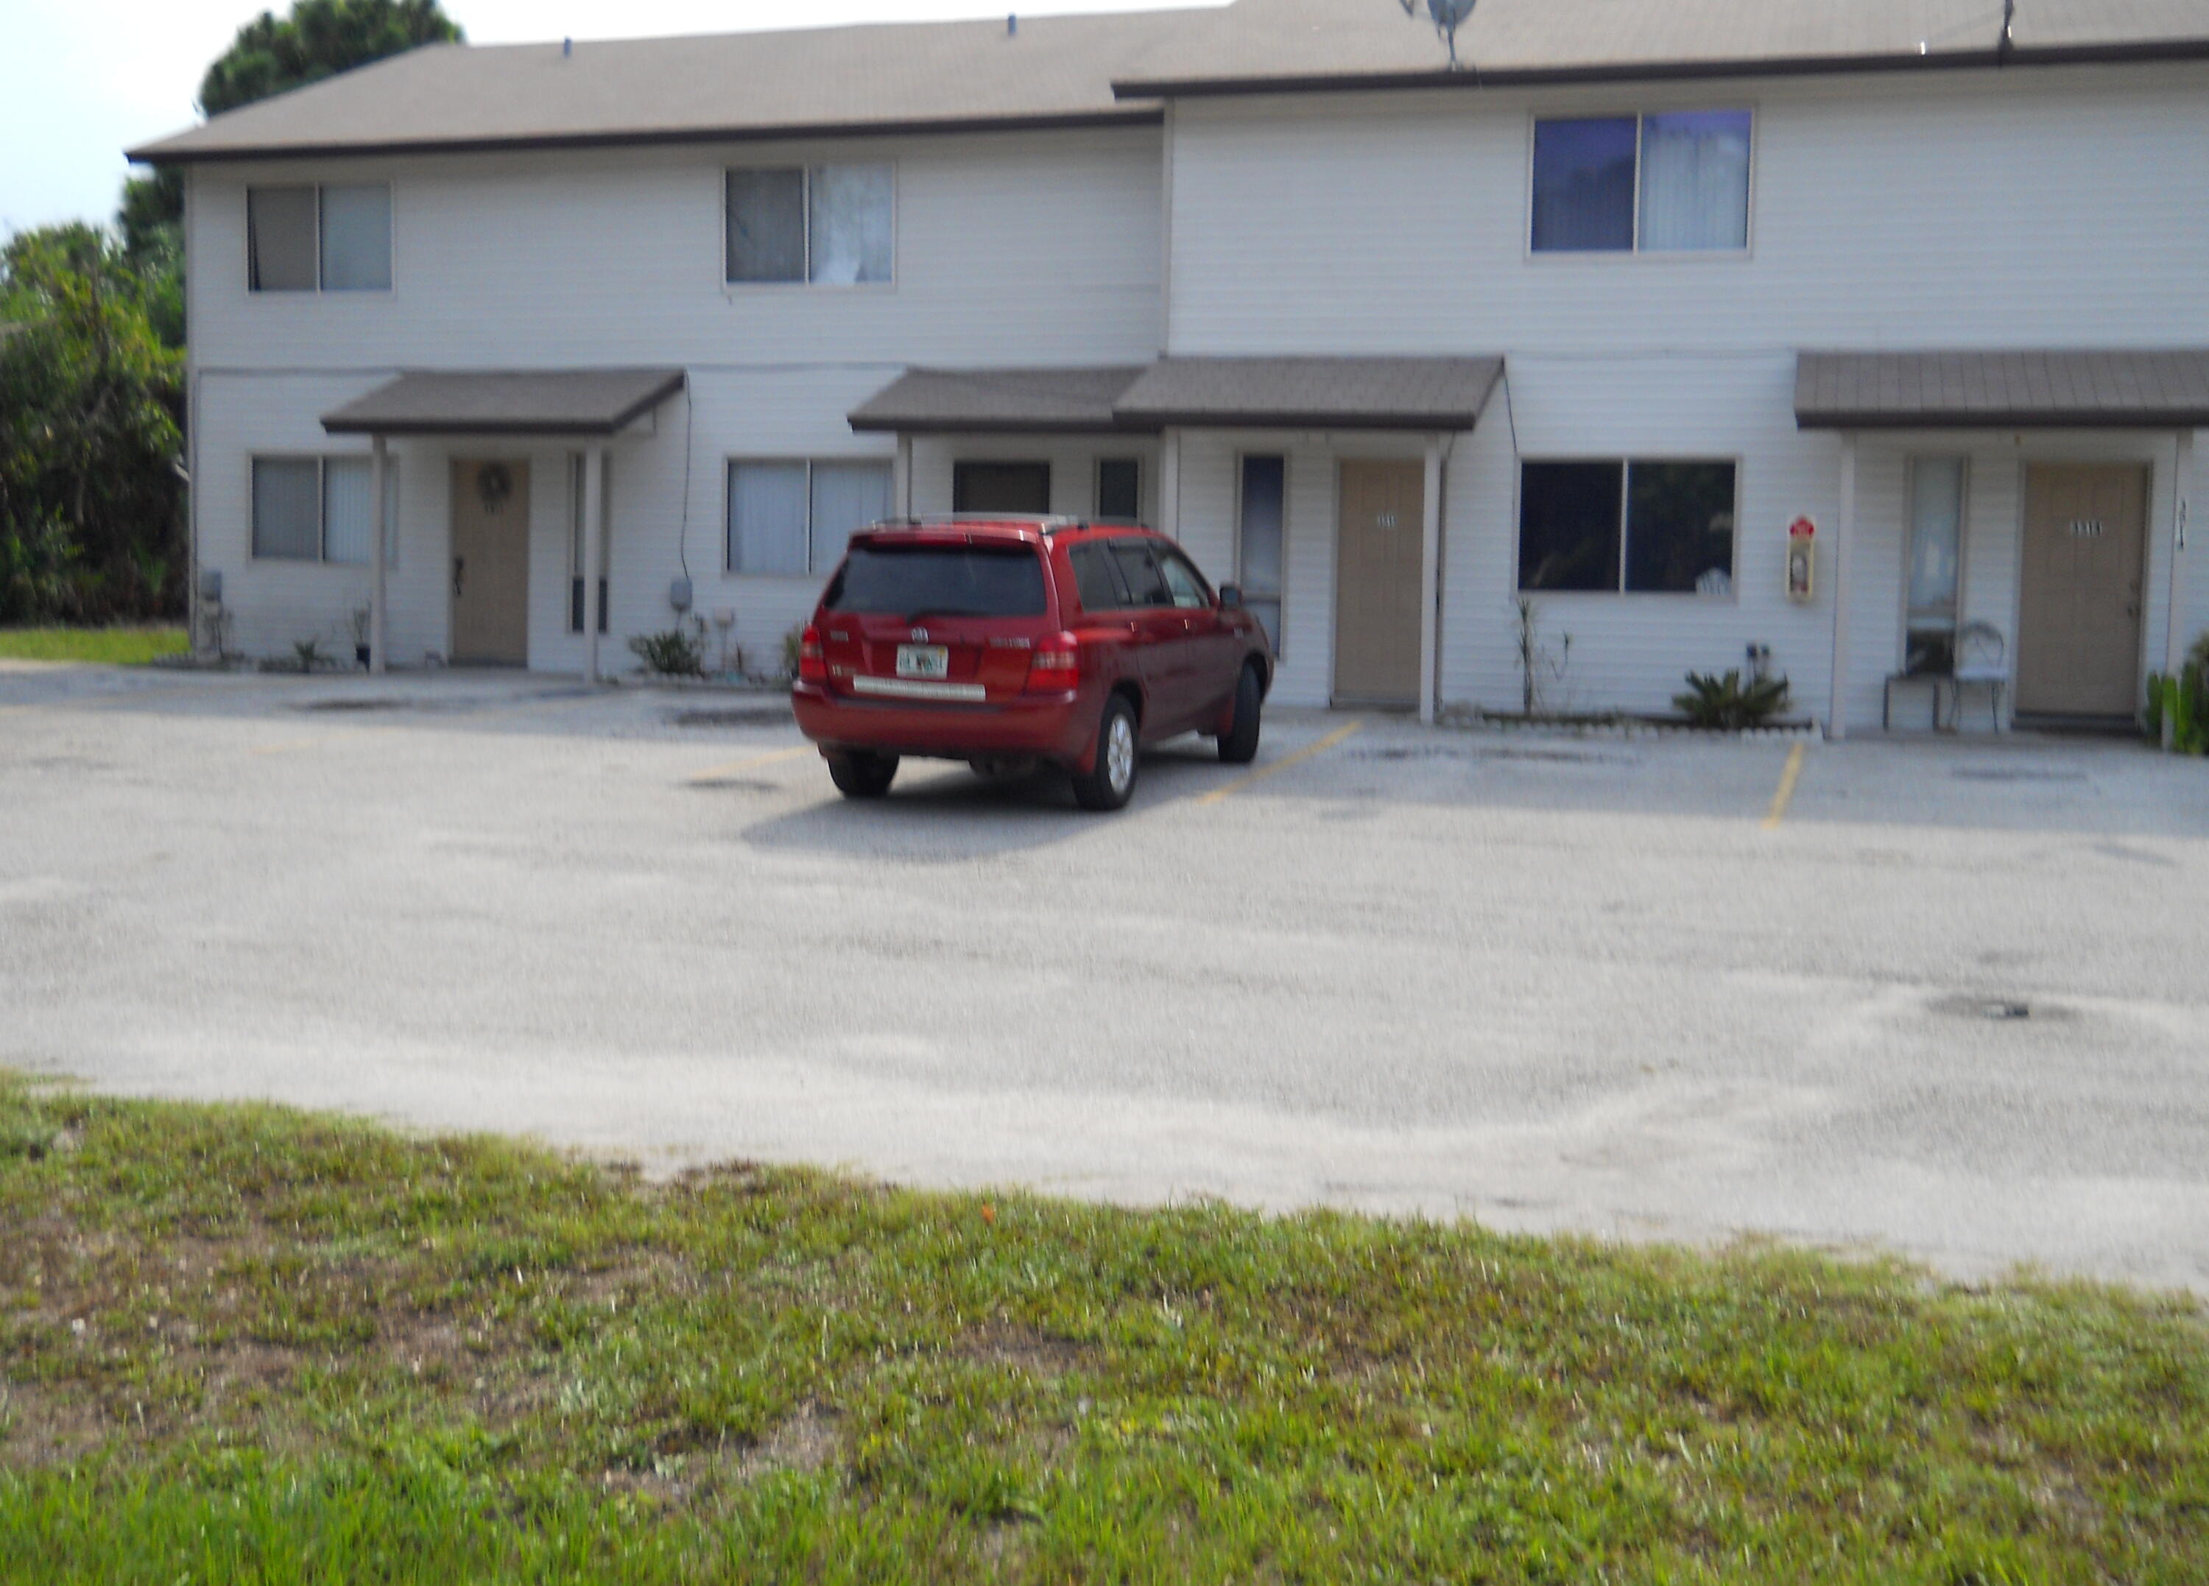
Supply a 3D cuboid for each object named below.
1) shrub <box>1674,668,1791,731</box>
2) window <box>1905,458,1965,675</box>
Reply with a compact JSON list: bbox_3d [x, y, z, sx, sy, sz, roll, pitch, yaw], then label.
[{"bbox_3d":[5.149,-0.765,19.381,0.924,0.524,0.850,2,5,16],"label":"shrub"},{"bbox_3d":[6.660,-1.819,18.951,0.470,1.720,0.100,3,4,16],"label":"window"}]

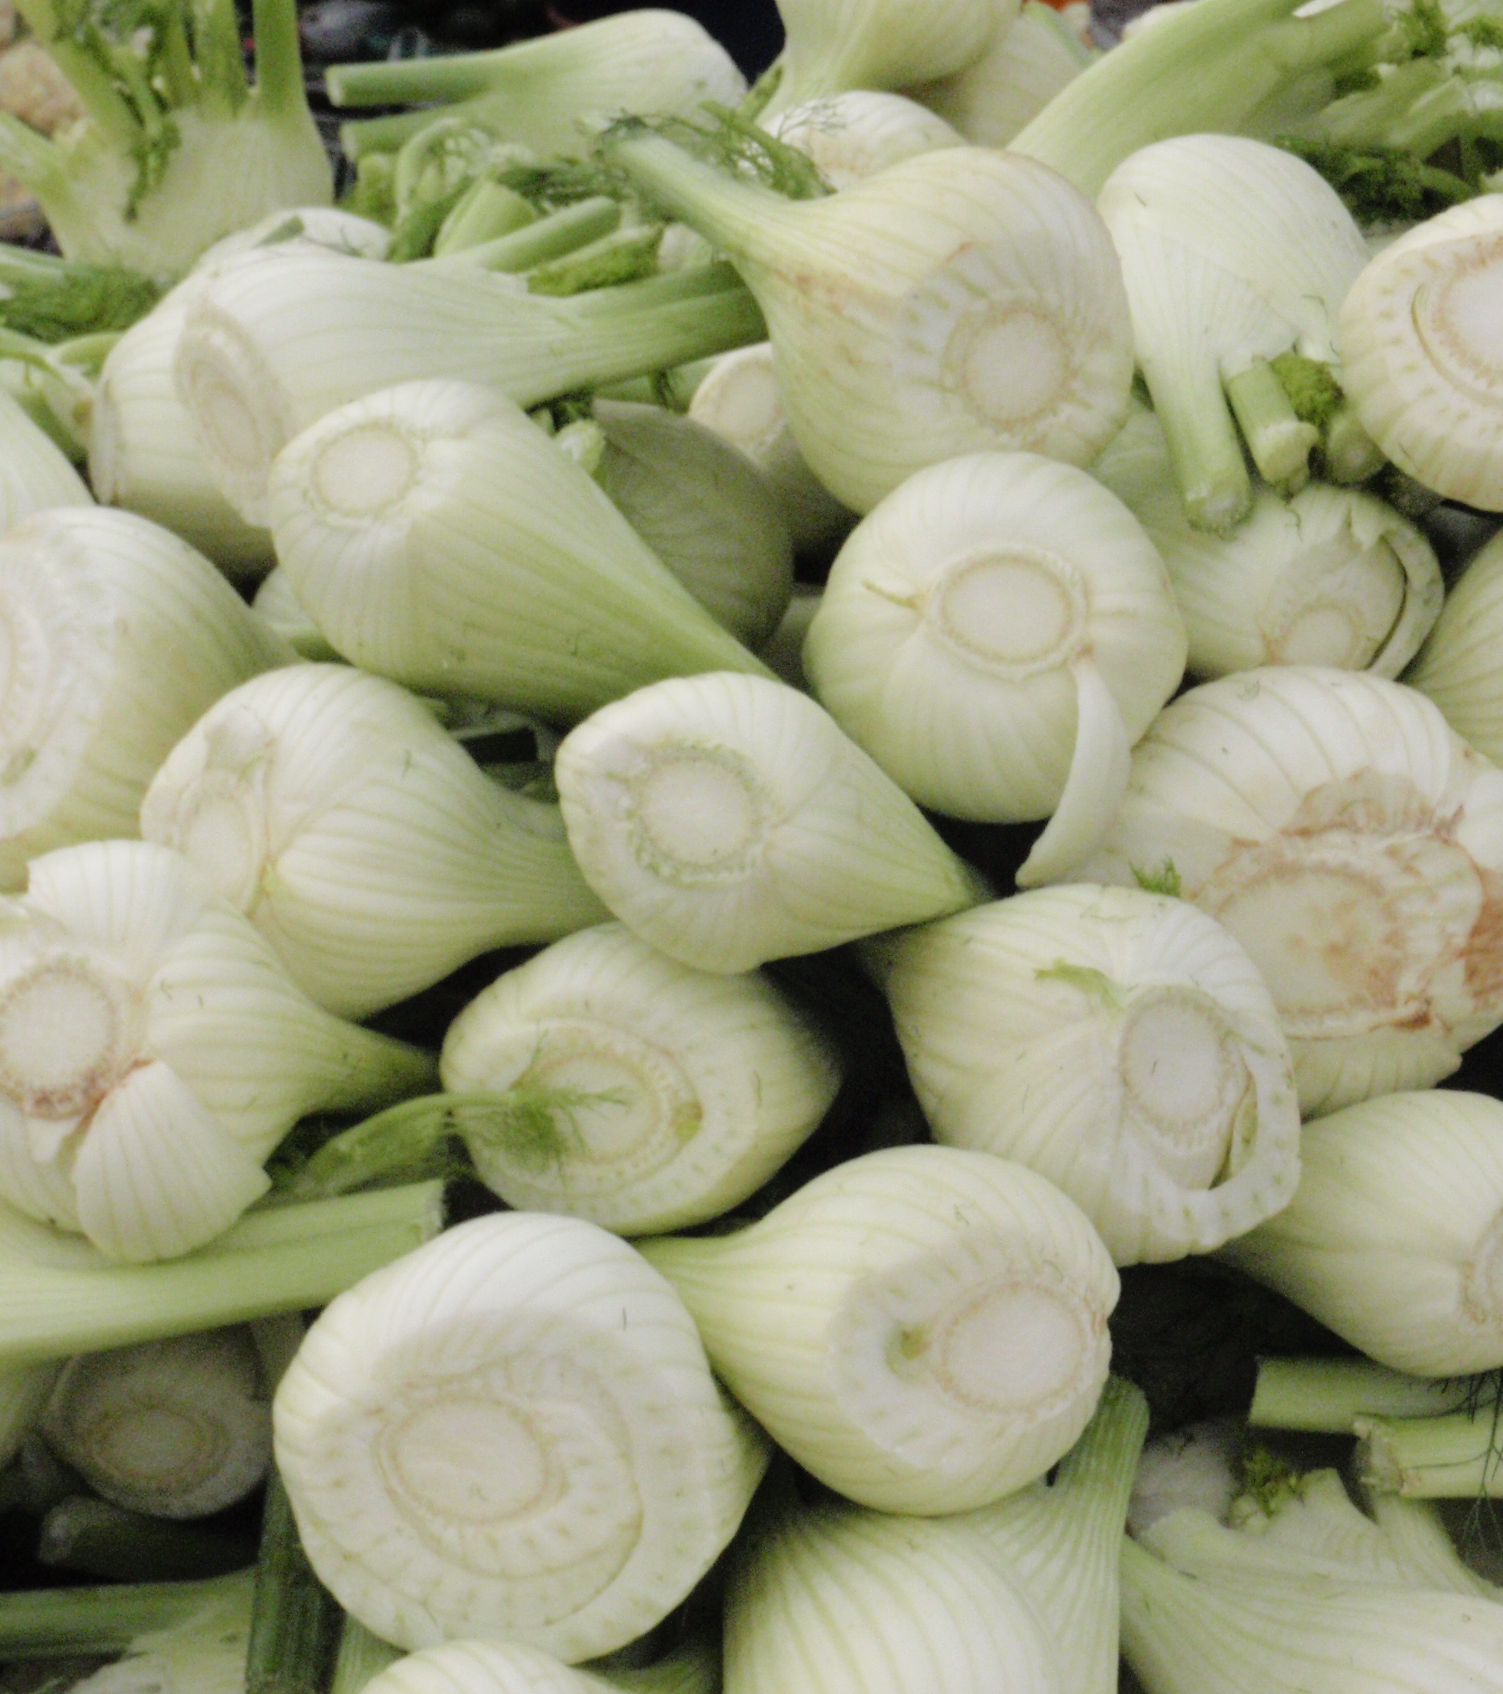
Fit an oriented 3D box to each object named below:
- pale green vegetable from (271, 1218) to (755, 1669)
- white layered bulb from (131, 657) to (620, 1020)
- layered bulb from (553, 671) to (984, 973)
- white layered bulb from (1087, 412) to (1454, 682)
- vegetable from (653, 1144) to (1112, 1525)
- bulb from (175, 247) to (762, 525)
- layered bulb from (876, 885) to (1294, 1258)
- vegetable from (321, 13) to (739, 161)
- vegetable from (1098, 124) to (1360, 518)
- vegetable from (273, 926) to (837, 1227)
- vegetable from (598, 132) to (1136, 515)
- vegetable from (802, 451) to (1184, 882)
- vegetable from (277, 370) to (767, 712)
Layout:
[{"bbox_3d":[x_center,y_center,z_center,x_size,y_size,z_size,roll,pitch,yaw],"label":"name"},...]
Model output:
[{"bbox_3d":[-0.051,0.136,1.088,0.109,0.109,0.128,53,18,4],"label":"pale green vegetable"},{"bbox_3d":[-0.086,0.001,1.130,0.135,0.088,0.080,8,-4,-30],"label":"white layered bulb"},{"bbox_3d":[0.006,-0.002,1.151,0.076,0.076,0.123,16,0,41],"label":"layered bulb"},{"bbox_3d":[0.127,-0.081,1.170,0.072,0.077,0.113,-27,39,-27],"label":"white layered bulb"},{"bbox_3d":[0.026,0.107,1.060,0.082,0.087,0.130,0,12,-44],"label":"vegetable"},{"bbox_3d":[-0.071,-0.119,1.170,0.158,0.073,0.070,-8,3,-23],"label":"bulb"},{"bbox_3d":[0.075,0.051,1.090,0.085,0.092,0.120,0,15,-40],"label":"layered bulb"},{"bbox_3d":[-0.071,-0.237,1.450,0.133,0.061,0.059,0,9,9],"label":"vegetable"},{"bbox_3d":[0.126,-0.133,1.160,0.068,0.065,0.108,-10,60,-6],"label":"vegetable"},{"bbox_3d":[-0.022,0.055,1.120,0.094,0.077,0.125,0,3,30],"label":"vegetable"},{"bbox_3d":[0.032,-0.156,1.259,0.095,0.100,0.163,24,10,-48],"label":"vegetable"},{"bbox_3d":[0.062,-0.047,1.182,0.098,0.119,0.097,12,65,2],"label":"vegetable"},{"bbox_3d":[-0.060,-0.070,1.201,0.147,0.084,0.081,24,2,-40],"label":"vegetable"}]

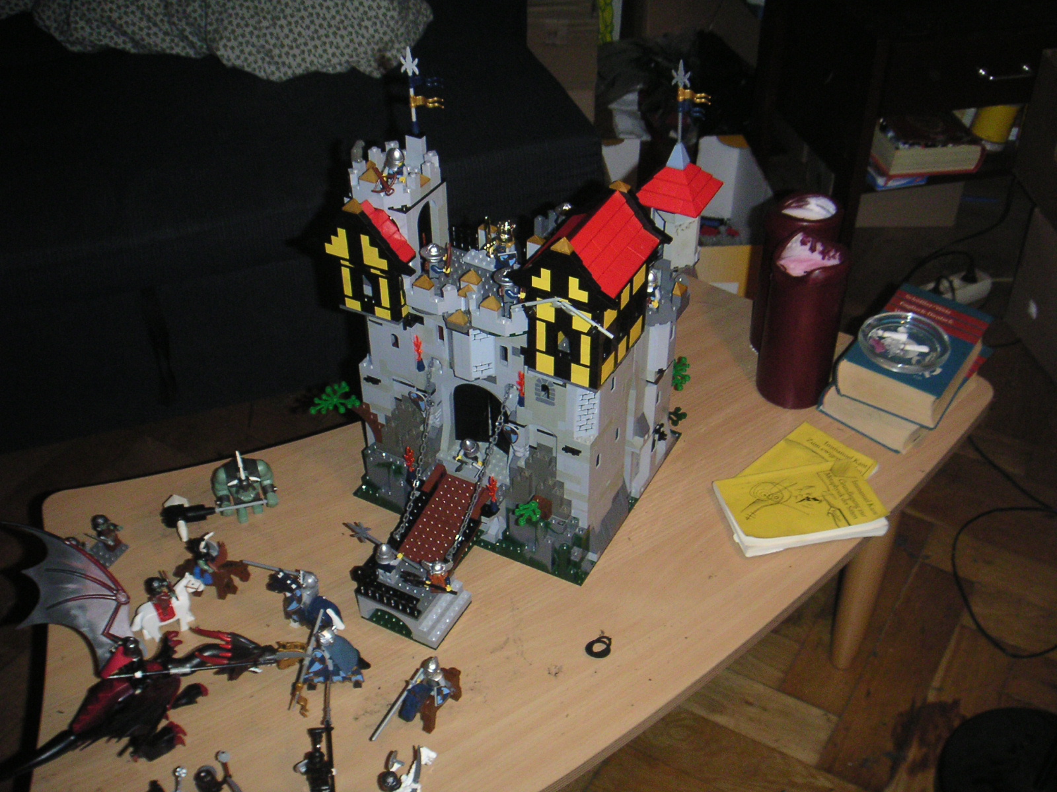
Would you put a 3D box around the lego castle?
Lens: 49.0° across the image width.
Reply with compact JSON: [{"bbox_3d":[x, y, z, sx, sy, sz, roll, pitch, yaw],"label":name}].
[{"bbox_3d":[-0.033,-0.037,1.044,0.280,0.372,0.376,19,43,21],"label":"lego castle"}]

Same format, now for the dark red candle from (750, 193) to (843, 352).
[{"bbox_3d":[0.300,-0.134,1.312,0.077,0.176,0.077,0,40,0],"label":"dark red candle"}]

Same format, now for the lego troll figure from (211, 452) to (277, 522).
[{"bbox_3d":[-0.277,0.085,1.140,0.056,0.066,0.040,-11,41,-13],"label":"lego troll figure"}]

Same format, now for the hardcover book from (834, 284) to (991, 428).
[{"bbox_3d":[0.416,-0.047,1.250,0.105,0.040,0.171,24,45,26],"label":"hardcover book"}]

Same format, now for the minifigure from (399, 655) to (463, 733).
[{"bbox_3d":[-0.080,0.241,0.955,0.032,0.060,0.054,25,46,28],"label":"minifigure"}]

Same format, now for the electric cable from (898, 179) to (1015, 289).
[{"bbox_3d":[0.905,-0.359,2.397,0.130,0.050,0.500,28,47,30],"label":"electric cable"}]

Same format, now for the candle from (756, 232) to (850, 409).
[{"bbox_3d":[0.292,-0.079,1.243,0.075,0.180,0.075,0,40,0],"label":"candle"}]

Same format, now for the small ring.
[{"bbox_3d":[0.062,0.221,1.022,0.022,0.004,0.025,0,40,0],"label":"small ring"}]

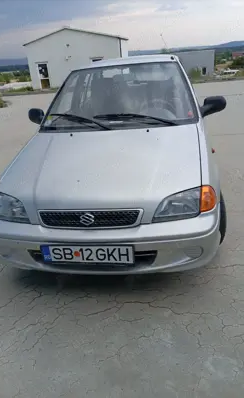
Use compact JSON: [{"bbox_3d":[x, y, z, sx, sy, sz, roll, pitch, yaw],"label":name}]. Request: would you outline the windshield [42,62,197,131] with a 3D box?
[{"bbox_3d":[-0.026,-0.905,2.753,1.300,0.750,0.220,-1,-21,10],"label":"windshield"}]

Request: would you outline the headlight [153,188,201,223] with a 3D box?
[{"bbox_3d":[0.301,0.029,1.766,0.285,0.160,0.160,-5,23,1],"label":"headlight"}]

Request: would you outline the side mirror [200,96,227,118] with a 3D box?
[{"bbox_3d":[0.772,-0.775,2.712,0.210,0.170,0.120,-1,23,10],"label":"side mirror"}]

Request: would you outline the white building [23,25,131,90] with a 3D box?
[{"bbox_3d":[-3.285,-12.601,28.895,8.000,4.150,8.000,-3,23,6],"label":"white building"}]

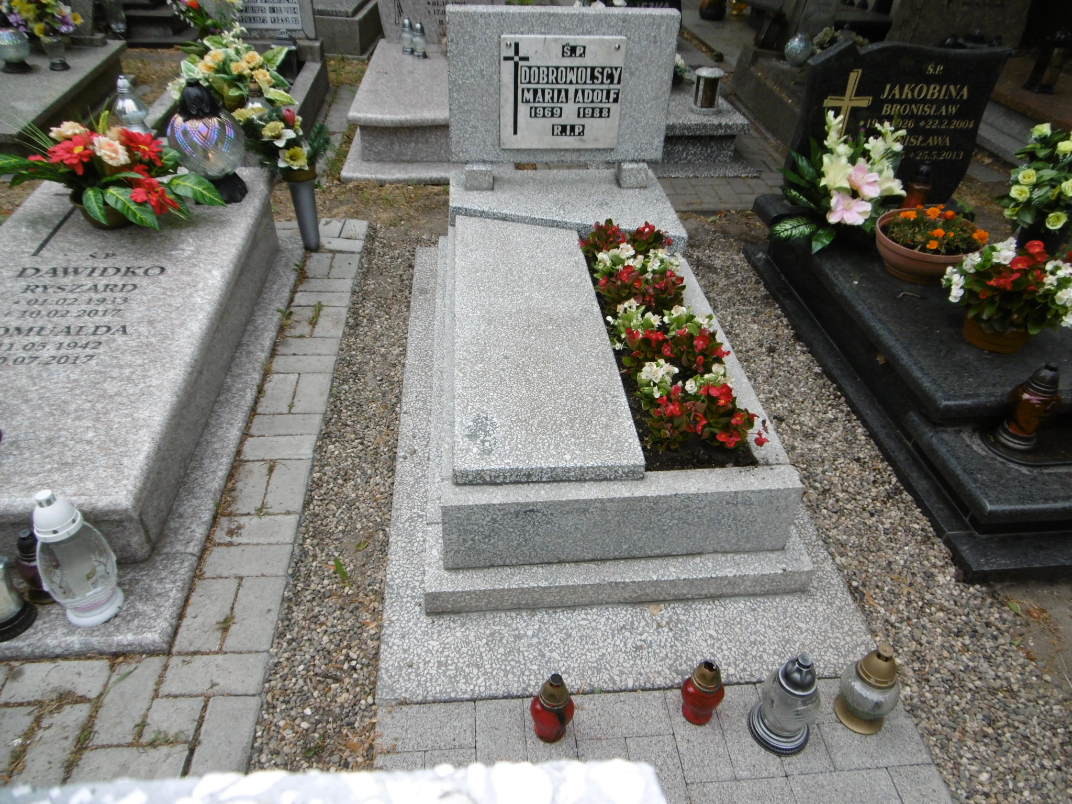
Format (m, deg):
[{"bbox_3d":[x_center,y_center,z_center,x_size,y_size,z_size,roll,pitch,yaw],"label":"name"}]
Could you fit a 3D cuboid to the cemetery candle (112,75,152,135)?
[{"bbox_3d":[-1.903,-1.380,3.481,0.148,0.269,0.148,-2,39,-5],"label":"cemetery candle"}]

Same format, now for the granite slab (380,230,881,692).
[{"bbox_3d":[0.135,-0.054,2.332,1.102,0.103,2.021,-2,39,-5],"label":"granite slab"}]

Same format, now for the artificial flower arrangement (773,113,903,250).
[{"bbox_3d":[1.109,-0.790,2.708,0.500,0.460,0.370,-2,37,-5],"label":"artificial flower arrangement"}]

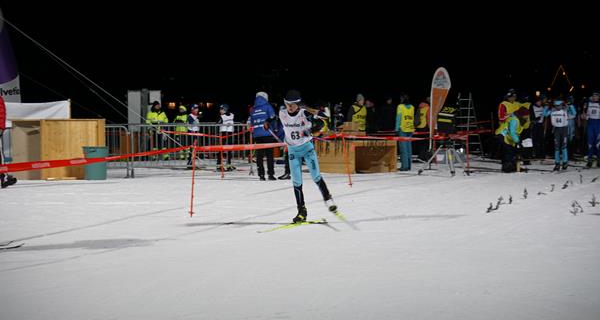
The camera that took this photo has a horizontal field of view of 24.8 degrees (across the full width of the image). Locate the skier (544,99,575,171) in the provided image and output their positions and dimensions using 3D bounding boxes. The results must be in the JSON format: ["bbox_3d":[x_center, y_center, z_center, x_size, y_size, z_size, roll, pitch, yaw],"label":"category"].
[{"bbox_3d":[6.178,-0.612,32.596,0.620,1.740,0.420,0,2,9],"label":"skier"}]

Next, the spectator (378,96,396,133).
[{"bbox_3d":[2.189,-0.667,33.995,0.500,1.770,0.380,-1,2,-18],"label":"spectator"}]

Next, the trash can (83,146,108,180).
[{"bbox_3d":[-4.177,0.059,27.913,0.530,0.670,0.530,0,2,0],"label":"trash can"}]

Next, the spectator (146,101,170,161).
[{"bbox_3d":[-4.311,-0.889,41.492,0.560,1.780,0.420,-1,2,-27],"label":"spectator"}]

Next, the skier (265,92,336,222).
[{"bbox_3d":[0.018,-0.056,16.305,0.780,1.570,0.850,0,2,14],"label":"skier"}]

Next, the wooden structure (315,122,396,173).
[{"bbox_3d":[1.275,-0.267,31.405,1.830,1.120,0.900,0,2,-1],"label":"wooden structure"}]

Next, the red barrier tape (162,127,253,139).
[{"bbox_3d":[-1.956,-0.555,28.896,1.880,0.260,0.300,0,2,0],"label":"red barrier tape"}]

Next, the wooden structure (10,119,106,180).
[{"bbox_3d":[-5.037,-0.244,28.505,1.900,1.240,1.000,0,2,-3],"label":"wooden structure"}]

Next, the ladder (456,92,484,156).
[{"bbox_3d":[5.450,-1.113,43.686,0.500,2.100,1.050,1,2,27],"label":"ladder"}]

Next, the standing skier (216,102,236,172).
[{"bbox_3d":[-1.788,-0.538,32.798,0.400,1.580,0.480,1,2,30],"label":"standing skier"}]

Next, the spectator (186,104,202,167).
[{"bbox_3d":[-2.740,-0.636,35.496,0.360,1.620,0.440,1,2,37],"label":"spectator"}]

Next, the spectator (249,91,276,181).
[{"bbox_3d":[-0.752,-0.487,27.397,0.560,1.790,0.450,1,2,24],"label":"spectator"}]

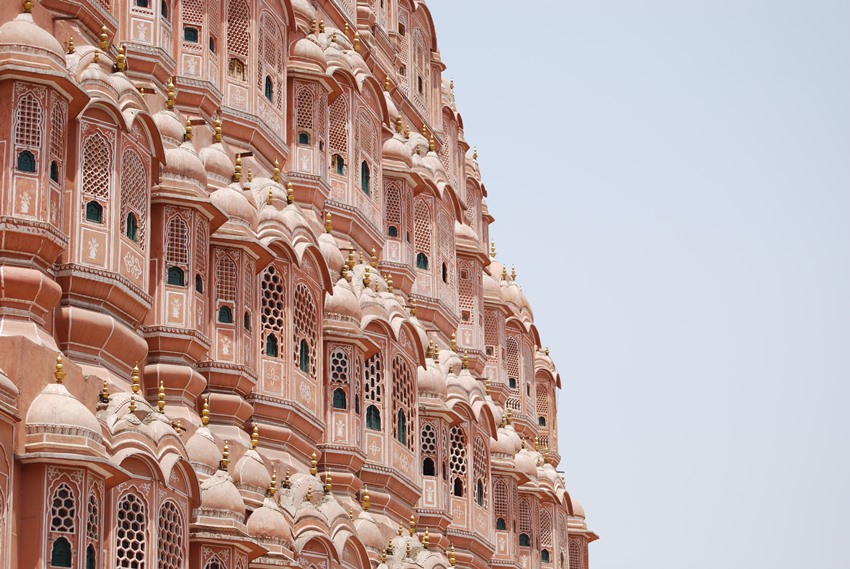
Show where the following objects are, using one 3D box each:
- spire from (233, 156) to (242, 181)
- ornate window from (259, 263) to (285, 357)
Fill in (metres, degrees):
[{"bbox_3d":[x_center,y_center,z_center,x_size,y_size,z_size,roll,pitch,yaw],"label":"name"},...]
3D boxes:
[{"bbox_3d":[-2.839,-1.760,33.305,0.118,0.455,0.118,-1,-20,0],"label":"spire"},{"bbox_3d":[-2.319,0.403,33.394,0.389,1.473,0.120,8,-20,-28],"label":"ornate window"}]

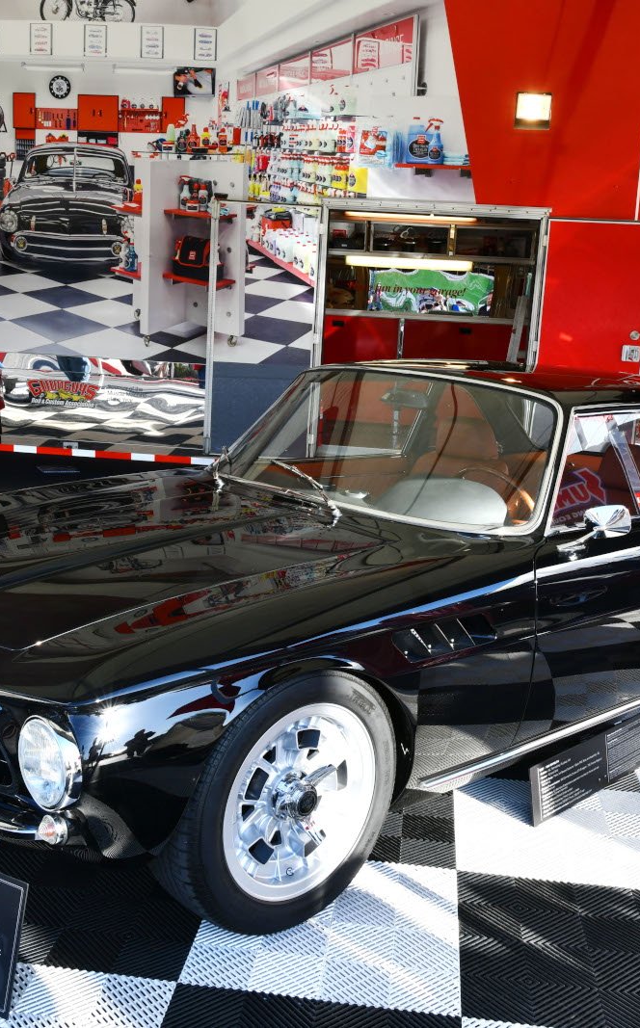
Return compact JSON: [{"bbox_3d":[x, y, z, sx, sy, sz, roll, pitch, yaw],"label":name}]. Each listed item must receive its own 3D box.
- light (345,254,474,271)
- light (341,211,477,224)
[{"bbox_3d":[0.843,-2.362,9.650,1.220,0.090,0.120,4,11,5],"label":"light"},{"bbox_3d":[0.808,-2.722,9.450,1.220,0.070,0.120,4,11,5],"label":"light"}]

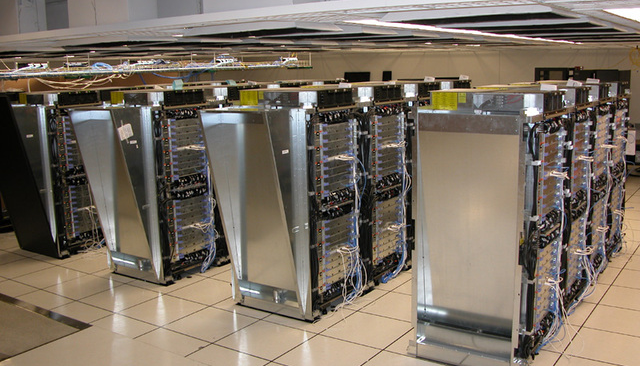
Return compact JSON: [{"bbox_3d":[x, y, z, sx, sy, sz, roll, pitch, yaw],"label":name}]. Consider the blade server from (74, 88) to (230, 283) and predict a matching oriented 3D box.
[{"bbox_3d":[-1.807,0.020,6.926,0.880,1.960,1.350,5,12,34],"label":"blade server"}]

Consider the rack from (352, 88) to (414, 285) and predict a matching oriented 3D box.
[{"bbox_3d":[0.359,-0.013,6.798,0.880,1.960,0.920,5,12,34],"label":"rack"}]

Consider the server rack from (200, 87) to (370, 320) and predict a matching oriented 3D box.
[{"bbox_3d":[-0.283,0.159,5.884,0.880,1.960,1.370,5,12,34],"label":"server rack"}]

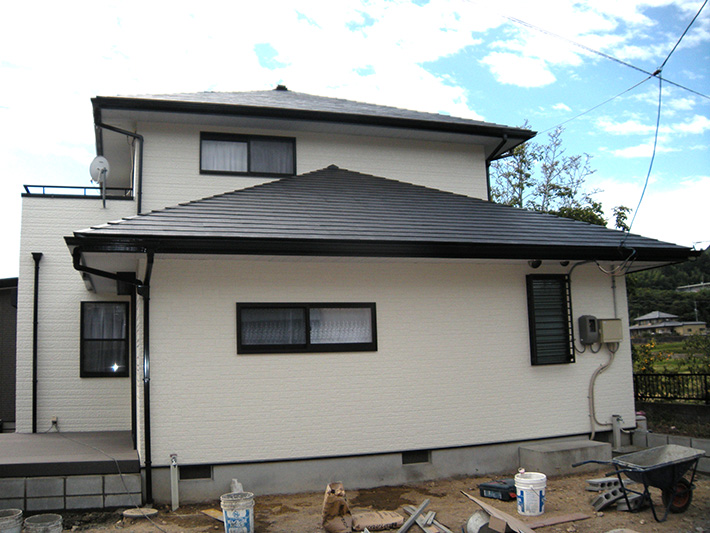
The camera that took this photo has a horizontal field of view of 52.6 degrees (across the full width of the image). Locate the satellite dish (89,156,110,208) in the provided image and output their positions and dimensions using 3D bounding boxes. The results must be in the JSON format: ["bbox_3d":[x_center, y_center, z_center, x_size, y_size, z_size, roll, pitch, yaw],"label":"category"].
[{"bbox_3d":[-4.128,-1.336,11.560,0.380,0.840,0.430,-6,-9,29],"label":"satellite dish"}]

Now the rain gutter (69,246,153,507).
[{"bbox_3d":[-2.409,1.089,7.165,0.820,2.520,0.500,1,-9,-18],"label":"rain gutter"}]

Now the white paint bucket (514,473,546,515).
[{"bbox_3d":[1.636,2.133,6.711,0.305,0.350,0.305,-2,-7,0],"label":"white paint bucket"}]

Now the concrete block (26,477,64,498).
[{"bbox_3d":[-3.099,2.207,7.206,0.390,0.190,0.150,1,-9,-18],"label":"concrete block"}]

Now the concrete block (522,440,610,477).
[{"bbox_3d":[2.543,2.317,8.676,1.030,0.285,0.620,1,-8,-19],"label":"concrete block"}]

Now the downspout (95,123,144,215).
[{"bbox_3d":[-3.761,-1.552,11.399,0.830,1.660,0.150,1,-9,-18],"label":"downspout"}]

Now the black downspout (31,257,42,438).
[{"bbox_3d":[-4.828,1.151,10.871,0.140,2.750,0.120,1,-8,-19],"label":"black downspout"}]

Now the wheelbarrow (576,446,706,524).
[{"bbox_3d":[2.722,2.084,6.895,1.150,0.610,0.580,-1,-8,-11],"label":"wheelbarrow"}]

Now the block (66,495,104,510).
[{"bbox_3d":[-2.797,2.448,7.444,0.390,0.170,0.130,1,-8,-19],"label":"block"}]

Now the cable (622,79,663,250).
[{"bbox_3d":[3.194,-1.182,8.006,0.420,2.050,0.450,1,-8,-19],"label":"cable"}]

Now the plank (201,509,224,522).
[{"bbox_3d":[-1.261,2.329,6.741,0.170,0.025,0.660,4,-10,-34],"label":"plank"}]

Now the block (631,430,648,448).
[{"bbox_3d":[3.777,2.270,9.437,0.125,0.190,0.370,0,-8,-15],"label":"block"}]

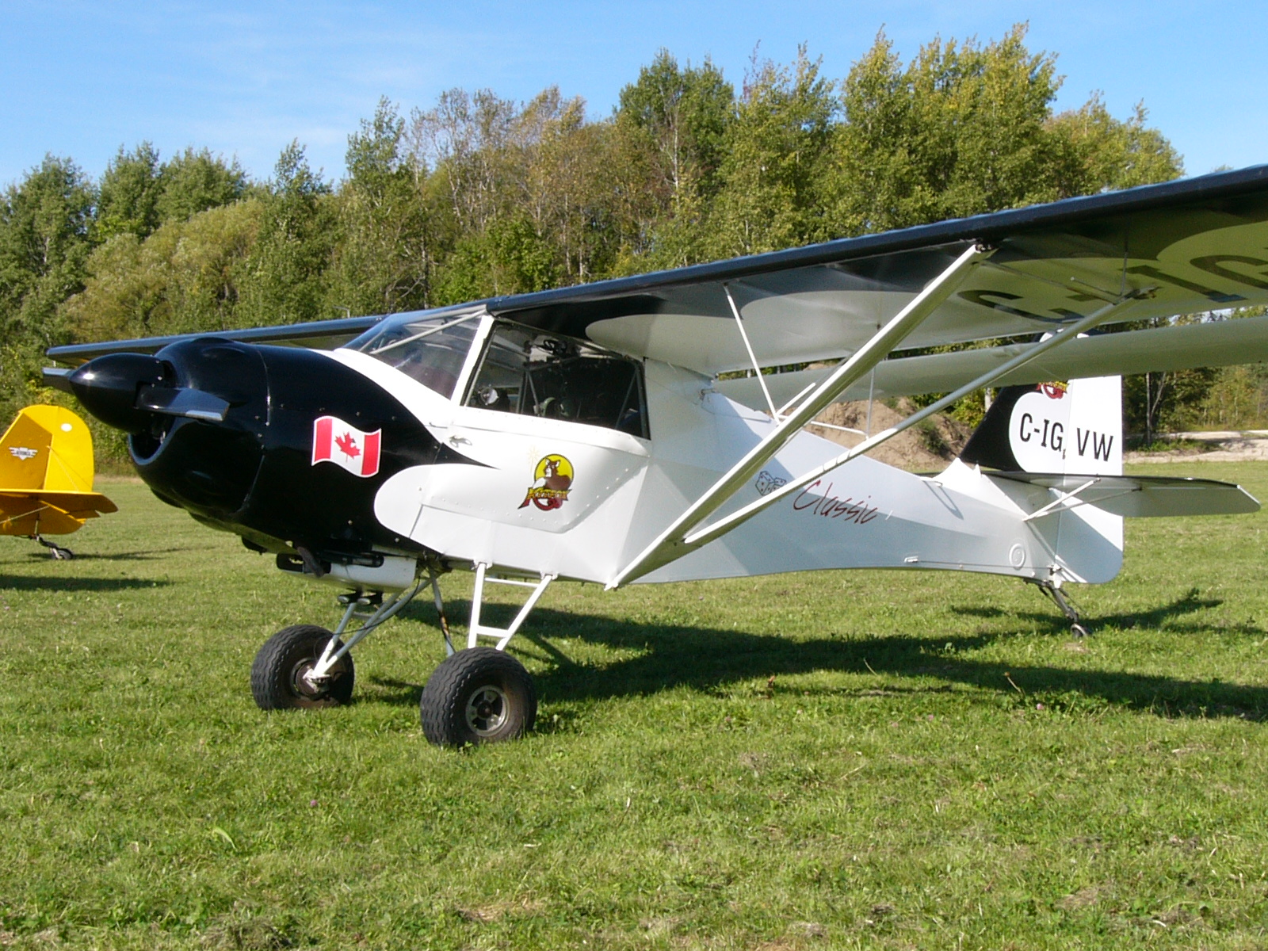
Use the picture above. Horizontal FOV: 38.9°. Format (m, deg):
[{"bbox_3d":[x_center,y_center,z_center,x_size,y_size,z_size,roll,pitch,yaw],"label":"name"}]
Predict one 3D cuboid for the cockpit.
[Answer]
[{"bbox_3d":[-0.654,-0.406,7.016,1.150,0.460,1.020,5,-3,-35],"label":"cockpit"}]

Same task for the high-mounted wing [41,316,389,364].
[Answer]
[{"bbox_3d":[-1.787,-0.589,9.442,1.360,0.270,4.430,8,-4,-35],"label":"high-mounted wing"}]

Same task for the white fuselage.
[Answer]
[{"bbox_3d":[0.665,-0.084,7.959,4.630,1.160,1.040,4,-2,-35],"label":"white fuselage"}]

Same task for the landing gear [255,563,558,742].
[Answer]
[{"bbox_3d":[-0.817,0.652,6.912,0.730,0.710,1.540,-2,2,-35],"label":"landing gear"}]

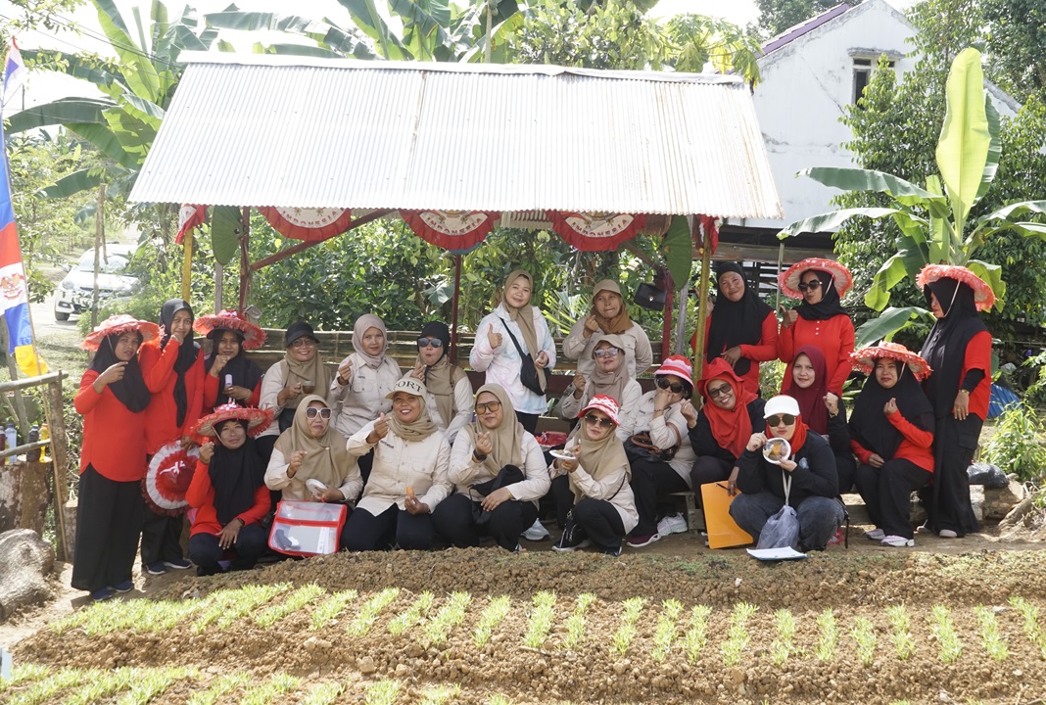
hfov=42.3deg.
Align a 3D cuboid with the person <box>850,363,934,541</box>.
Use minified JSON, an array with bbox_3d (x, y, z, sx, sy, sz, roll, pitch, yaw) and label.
[{"bbox_3d":[2.216,0.580,8.120,0.500,1.190,0.620,3,3,33],"label":"person"}]

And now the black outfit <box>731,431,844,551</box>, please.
[{"bbox_3d":[1.441,0.754,7.350,0.600,0.610,0.580,1,2,10],"label":"black outfit"}]

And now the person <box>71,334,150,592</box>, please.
[{"bbox_3d":[-2.381,0.617,7.850,0.460,1.580,0.360,-1,3,-40],"label":"person"}]

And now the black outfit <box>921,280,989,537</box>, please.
[{"bbox_3d":[2.532,0.326,7.950,0.320,1.500,0.380,0,2,-37],"label":"black outfit"}]

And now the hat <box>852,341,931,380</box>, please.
[{"bbox_3d":[2.033,0.035,7.450,0.450,0.150,0.450,11,-6,11],"label":"hat"}]

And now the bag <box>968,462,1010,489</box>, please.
[{"bbox_3d":[2.831,0.750,8.250,0.290,0.160,0.220,0,3,0],"label":"bag"}]

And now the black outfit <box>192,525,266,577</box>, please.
[{"bbox_3d":[-1.595,1.047,7.350,0.430,0.330,0.460,1,2,-6],"label":"black outfit"}]

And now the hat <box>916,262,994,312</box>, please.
[{"bbox_3d":[2.496,-0.376,7.800,0.450,0.160,0.460,20,-9,-36],"label":"hat"}]

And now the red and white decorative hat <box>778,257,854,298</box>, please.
[{"bbox_3d":[1.768,-0.456,8.120,0.440,0.160,0.430,0,-27,9],"label":"red and white decorative hat"}]

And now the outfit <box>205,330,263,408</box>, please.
[{"bbox_3d":[-1.745,0.091,8.150,0.370,0.500,0.300,0,3,-5],"label":"outfit"}]

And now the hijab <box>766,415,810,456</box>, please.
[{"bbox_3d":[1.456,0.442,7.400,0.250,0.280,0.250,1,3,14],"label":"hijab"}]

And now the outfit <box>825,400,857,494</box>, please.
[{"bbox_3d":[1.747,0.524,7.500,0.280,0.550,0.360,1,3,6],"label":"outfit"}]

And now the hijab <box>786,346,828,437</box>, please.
[{"bbox_3d":[1.653,0.219,7.850,0.280,0.530,0.270,1,3,11],"label":"hijab"}]

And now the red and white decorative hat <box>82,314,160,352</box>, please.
[{"bbox_3d":[-2.250,-0.107,7.600,0.450,0.150,0.450,-3,-14,-20],"label":"red and white decorative hat"}]

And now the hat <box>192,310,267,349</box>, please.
[{"bbox_3d":[-1.752,-0.141,8.100,0.440,0.150,0.440,13,-7,-3],"label":"hat"}]

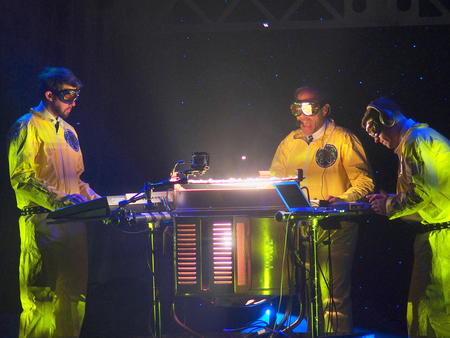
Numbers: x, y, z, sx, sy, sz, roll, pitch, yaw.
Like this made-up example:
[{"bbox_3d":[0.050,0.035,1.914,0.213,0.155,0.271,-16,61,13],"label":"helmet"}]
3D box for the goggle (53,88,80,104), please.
[{"bbox_3d":[-0.808,-0.370,19.900,0.085,0.075,0.160,13,6,31],"label":"goggle"}]

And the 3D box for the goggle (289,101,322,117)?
[{"bbox_3d":[0.421,-0.312,20.150,0.160,0.075,0.085,-2,8,38],"label":"goggle"}]

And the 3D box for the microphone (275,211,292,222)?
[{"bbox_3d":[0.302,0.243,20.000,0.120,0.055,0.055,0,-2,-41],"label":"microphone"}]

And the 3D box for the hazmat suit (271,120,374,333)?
[{"bbox_3d":[0.507,0.424,20.300,0.520,1.380,0.400,-1,-2,23],"label":"hazmat suit"}]

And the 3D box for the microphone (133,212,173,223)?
[{"bbox_3d":[-0.366,0.249,20.000,0.190,0.050,0.050,-1,-1,9],"label":"microphone"}]

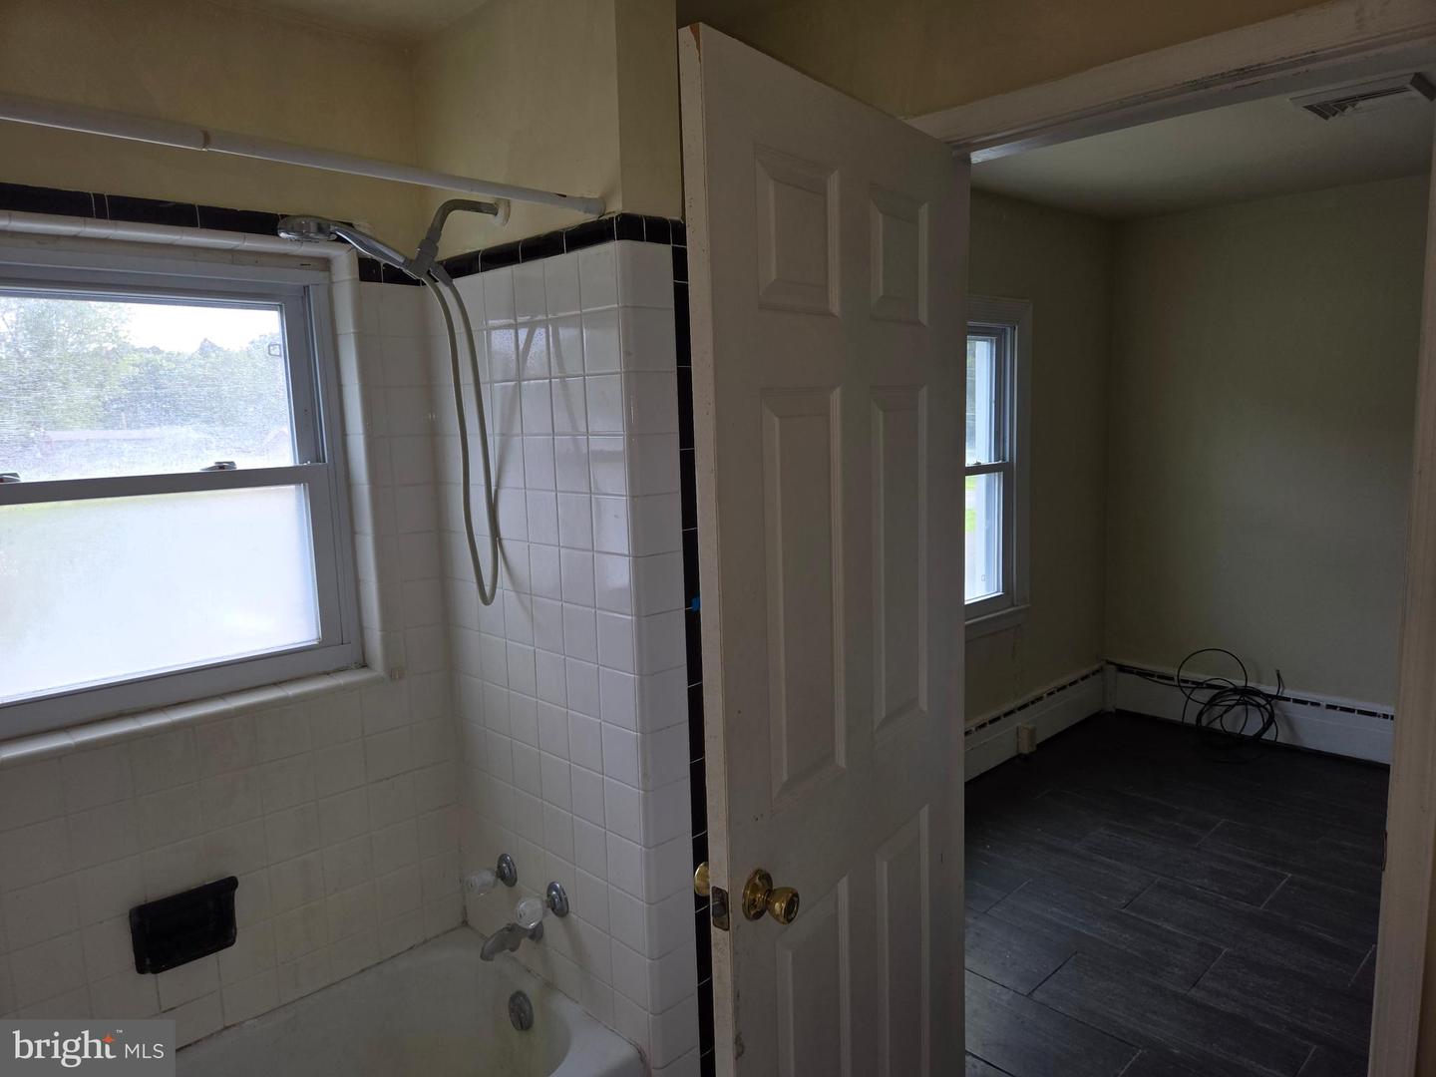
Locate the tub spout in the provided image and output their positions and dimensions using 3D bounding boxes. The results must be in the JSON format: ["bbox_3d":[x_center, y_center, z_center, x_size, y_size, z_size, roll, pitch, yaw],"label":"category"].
[{"bbox_3d":[-0.445,0.860,2.054,0.135,0.058,0.052,-9,10,-43],"label":"tub spout"}]

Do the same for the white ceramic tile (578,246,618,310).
[{"bbox_3d":[-0.209,-0.464,1.702,0.009,0.108,0.108,-9,10,-43],"label":"white ceramic tile"}]

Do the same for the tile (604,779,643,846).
[{"bbox_3d":[-0.179,0.522,1.828,0.009,0.109,0.109,-9,10,-43],"label":"tile"}]

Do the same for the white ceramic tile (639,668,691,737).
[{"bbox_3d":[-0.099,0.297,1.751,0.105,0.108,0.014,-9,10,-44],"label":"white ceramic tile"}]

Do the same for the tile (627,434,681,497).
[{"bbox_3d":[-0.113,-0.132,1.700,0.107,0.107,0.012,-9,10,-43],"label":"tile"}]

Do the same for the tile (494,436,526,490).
[{"bbox_3d":[-0.427,-0.158,1.975,0.010,0.108,0.108,-9,10,-43],"label":"tile"}]

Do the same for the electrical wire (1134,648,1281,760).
[{"bbox_3d":[2.244,0.743,4.410,0.328,0.390,0.577,-9,10,-43],"label":"electrical wire"}]

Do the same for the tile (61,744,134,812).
[{"bbox_3d":[-1.125,0.434,1.732,0.107,0.107,0.009,-9,10,-43],"label":"tile"}]

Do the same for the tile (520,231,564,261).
[{"bbox_3d":[-0.329,-0.553,1.817,0.011,0.046,0.149,-9,10,-43],"label":"tile"}]

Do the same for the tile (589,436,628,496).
[{"bbox_3d":[-0.196,-0.134,1.715,0.009,0.108,0.108,-9,10,-43],"label":"tile"}]

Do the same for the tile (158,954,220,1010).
[{"bbox_3d":[-1.058,0.868,1.907,0.108,0.105,0.009,-9,10,-43],"label":"tile"}]

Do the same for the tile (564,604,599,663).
[{"bbox_3d":[-0.264,0.185,1.860,0.010,0.108,0.108,-9,10,-43],"label":"tile"}]

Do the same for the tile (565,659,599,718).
[{"bbox_3d":[-0.258,0.291,1.848,0.009,0.107,0.107,-9,10,-43],"label":"tile"}]

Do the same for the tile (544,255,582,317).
[{"bbox_3d":[-0.280,-0.462,1.750,0.009,0.107,0.107,-9,10,-43],"label":"tile"}]

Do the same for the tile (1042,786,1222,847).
[{"bbox_3d":[1.597,1.064,3.723,0.301,0.010,0.602,-9,10,-43],"label":"tile"}]

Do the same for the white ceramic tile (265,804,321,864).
[{"bbox_3d":[-0.885,0.613,1.983,0.107,0.107,0.009,-9,10,-43],"label":"white ceramic tile"}]

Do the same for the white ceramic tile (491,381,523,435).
[{"bbox_3d":[-0.433,-0.267,1.969,0.009,0.109,0.109,-9,10,-43],"label":"white ceramic tile"}]

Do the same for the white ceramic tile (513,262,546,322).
[{"bbox_3d":[-0.357,-0.472,1.831,0.009,0.108,0.108,-9,10,-43],"label":"white ceramic tile"}]

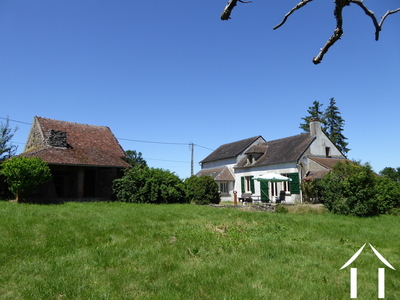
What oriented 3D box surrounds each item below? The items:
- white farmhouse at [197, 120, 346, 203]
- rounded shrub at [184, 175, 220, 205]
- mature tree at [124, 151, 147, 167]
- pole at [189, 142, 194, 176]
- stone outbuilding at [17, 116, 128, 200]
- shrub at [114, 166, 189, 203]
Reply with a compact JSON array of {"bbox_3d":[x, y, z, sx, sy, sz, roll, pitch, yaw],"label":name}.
[{"bbox_3d":[5.844,1.702,29.802,8.000,6.800,15.600,3,-8,-28],"label":"white farmhouse"},{"bbox_3d":[0.201,3.177,23.386,2.912,2.300,2.600,-1,-7,0],"label":"rounded shrub"},{"bbox_3d":[-10.936,3.648,45.920,5.200,7.185,5.000,-1,-7,0],"label":"mature tree"},{"bbox_3d":[-1.213,2.842,41.979,0.550,7.805,0.400,-1,-7,0],"label":"pole"},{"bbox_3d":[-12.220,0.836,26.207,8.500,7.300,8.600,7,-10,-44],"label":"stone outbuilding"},{"bbox_3d":[-4.230,2.929,24.229,6.192,3.006,3.200,-1,-7,0],"label":"shrub"}]

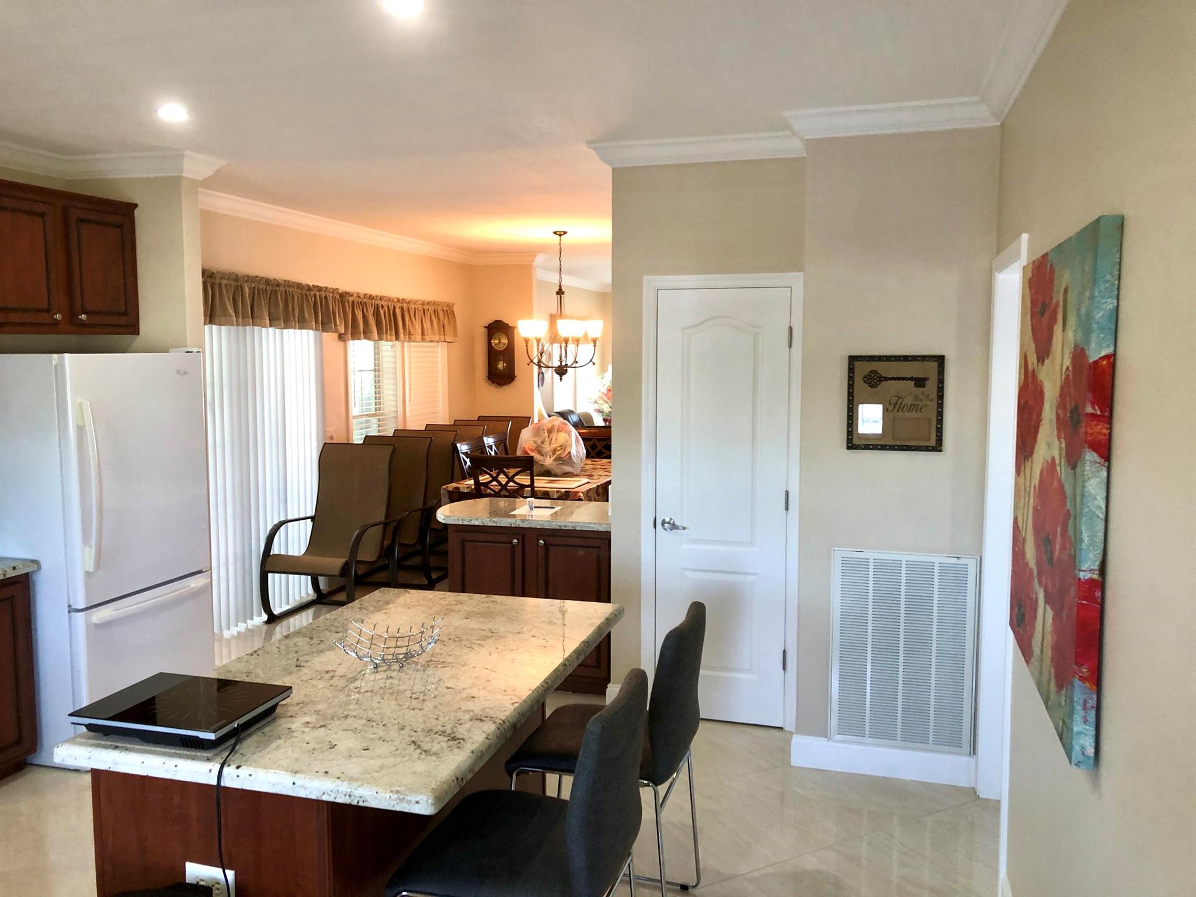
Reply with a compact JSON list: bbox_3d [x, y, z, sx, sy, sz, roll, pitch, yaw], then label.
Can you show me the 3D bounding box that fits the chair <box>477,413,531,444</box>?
[{"bbox_3d":[-1.001,0.283,9.234,0.640,1.110,0.740,2,6,17],"label":"chair"}]

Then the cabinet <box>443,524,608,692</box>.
[{"bbox_3d":[-0.256,0.805,5.228,0.914,0.870,0.610,1,6,16],"label":"cabinet"}]

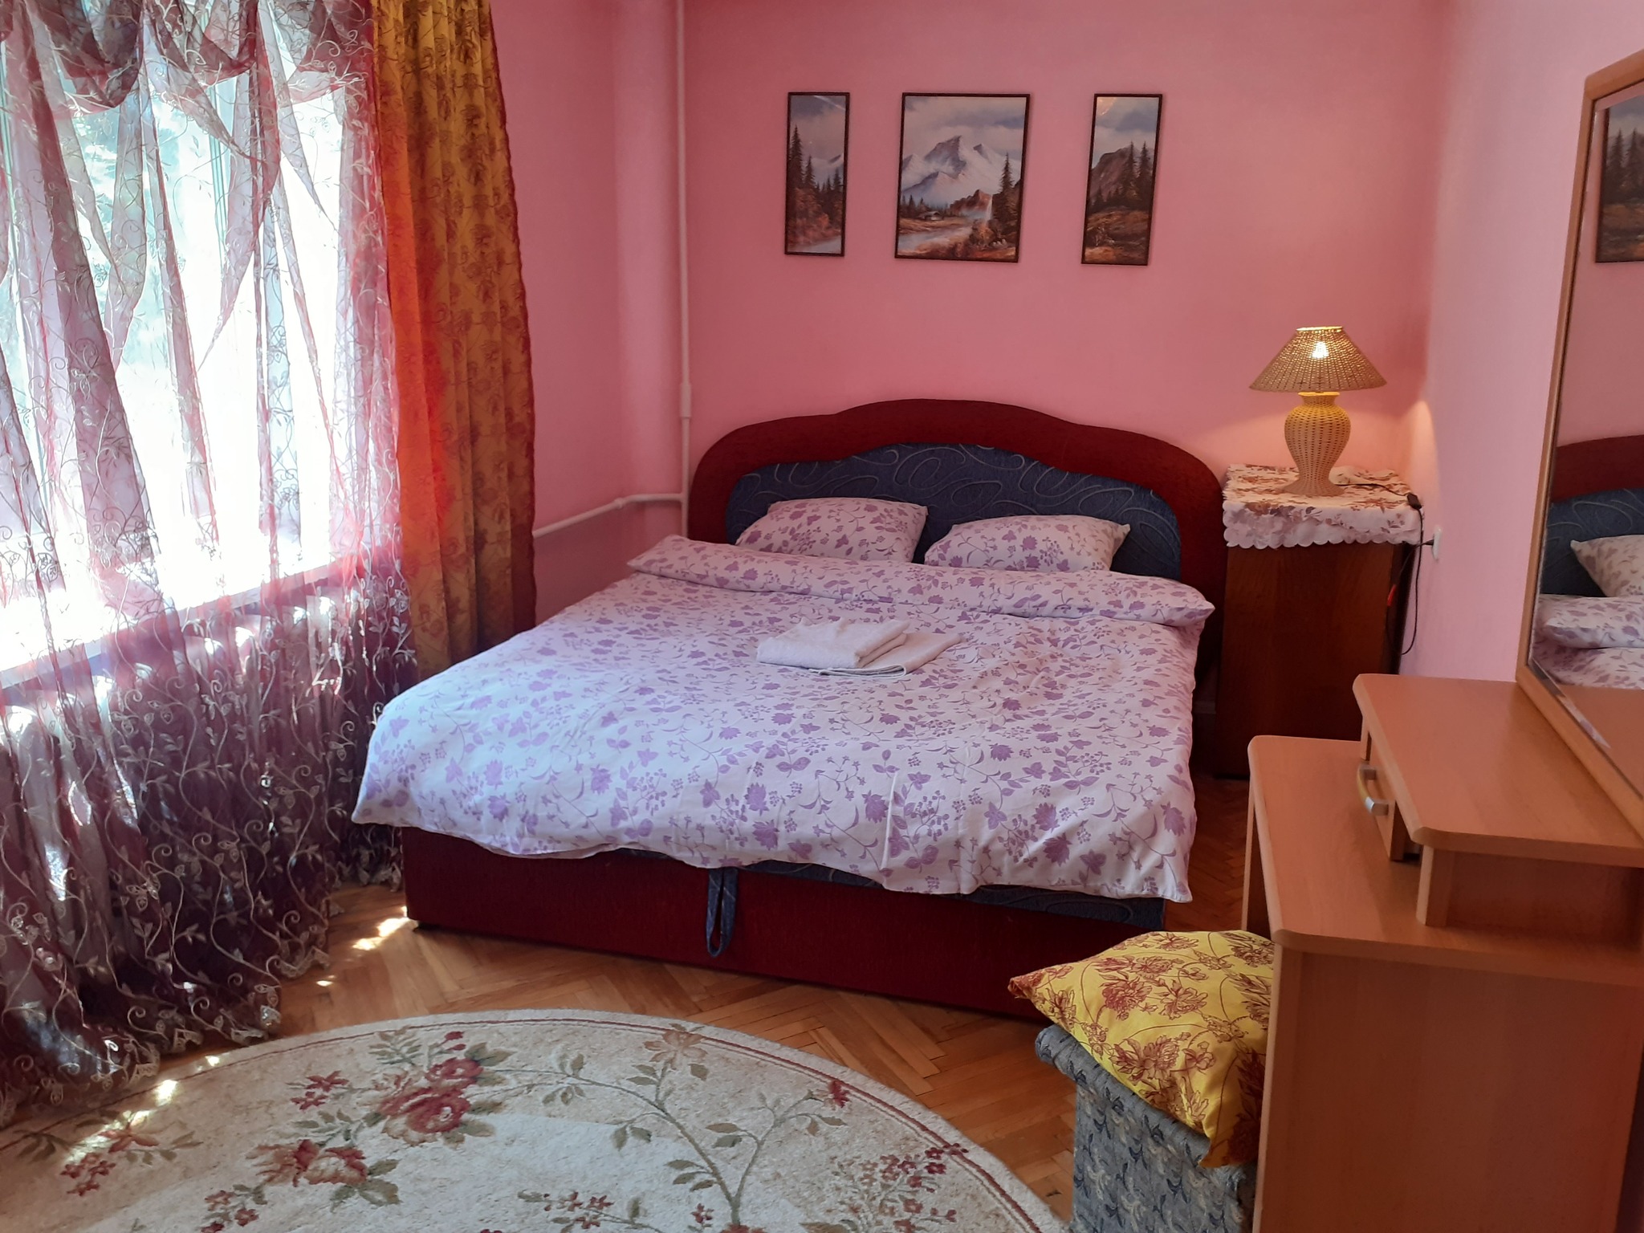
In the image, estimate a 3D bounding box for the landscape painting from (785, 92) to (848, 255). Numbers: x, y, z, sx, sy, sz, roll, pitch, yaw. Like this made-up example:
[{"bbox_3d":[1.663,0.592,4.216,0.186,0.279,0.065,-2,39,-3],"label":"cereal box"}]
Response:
[{"bbox_3d":[-0.017,-1.490,4.333,0.209,0.521,0.020,5,15,15],"label":"landscape painting"}]

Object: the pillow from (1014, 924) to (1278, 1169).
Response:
[{"bbox_3d":[0.540,0.539,1.772,0.390,0.130,0.390,-8,22,-31],"label":"pillow"}]

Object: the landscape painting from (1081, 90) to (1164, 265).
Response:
[{"bbox_3d":[0.955,-1.387,4.086,0.207,0.512,0.020,5,15,15],"label":"landscape painting"}]

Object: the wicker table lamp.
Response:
[{"bbox_3d":[1.484,-0.615,3.858,0.376,0.476,0.376,5,15,15],"label":"wicker table lamp"}]

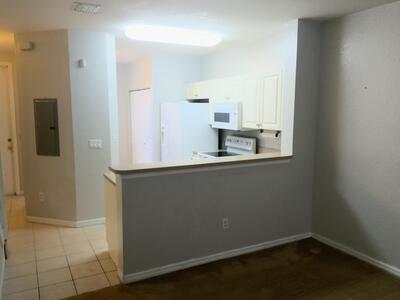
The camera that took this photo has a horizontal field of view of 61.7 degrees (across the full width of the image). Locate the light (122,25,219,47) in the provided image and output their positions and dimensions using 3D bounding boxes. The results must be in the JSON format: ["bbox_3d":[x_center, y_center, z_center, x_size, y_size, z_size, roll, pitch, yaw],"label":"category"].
[{"bbox_3d":[-0.340,-1.545,4.568,1.330,0.120,0.360,-4,9,-27],"label":"light"}]

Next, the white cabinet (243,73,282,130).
[{"bbox_3d":[0.996,-0.672,4.725,0.325,0.745,0.900,-4,9,-27],"label":"white cabinet"}]

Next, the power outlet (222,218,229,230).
[{"bbox_3d":[0.293,0.828,3.745,0.073,0.115,0.012,-4,9,-27],"label":"power outlet"}]

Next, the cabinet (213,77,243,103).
[{"bbox_3d":[0.595,-0.961,5.453,0.325,0.368,0.810,-4,9,-27],"label":"cabinet"}]

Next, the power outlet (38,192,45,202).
[{"bbox_3d":[-2.293,0.686,4.851,0.073,0.115,0.012,2,8,14],"label":"power outlet"}]

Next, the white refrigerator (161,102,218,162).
[{"bbox_3d":[-0.187,0.003,6.332,0.780,1.750,0.840,-4,9,-27],"label":"white refrigerator"}]

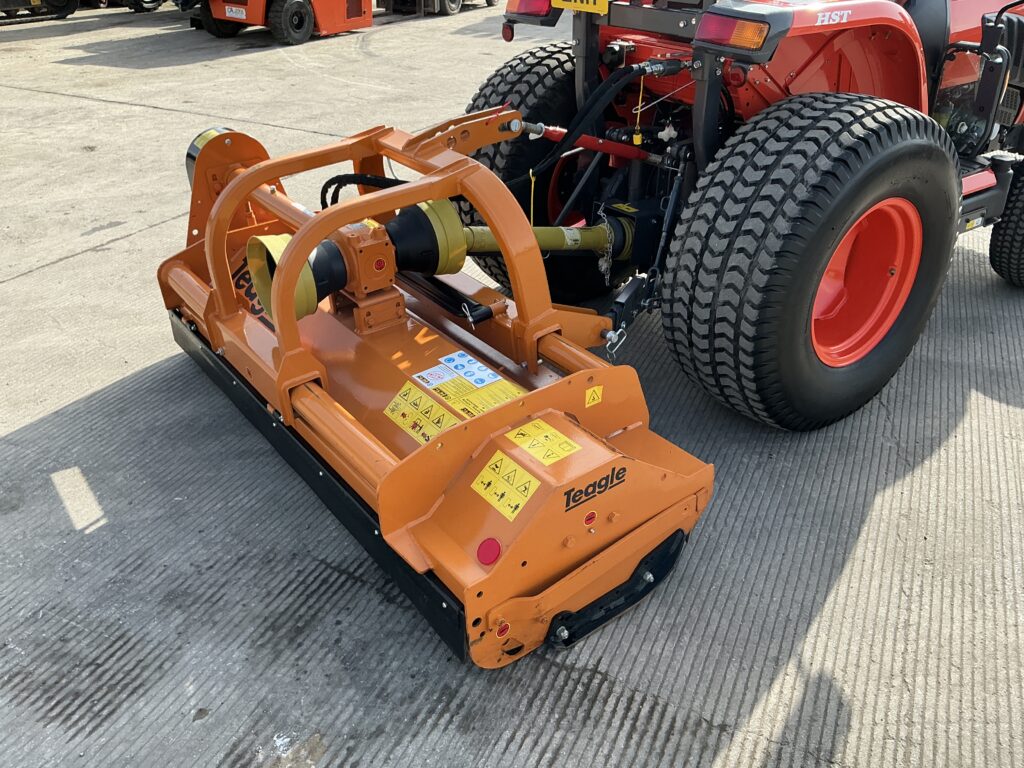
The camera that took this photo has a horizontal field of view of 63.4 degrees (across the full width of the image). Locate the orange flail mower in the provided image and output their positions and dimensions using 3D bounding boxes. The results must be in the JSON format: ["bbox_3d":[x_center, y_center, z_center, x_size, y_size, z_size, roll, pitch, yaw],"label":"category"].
[{"bbox_3d":[-0.290,-0.215,2.366,1.000,0.970,1.820,-21,37,-32],"label":"orange flail mower"}]

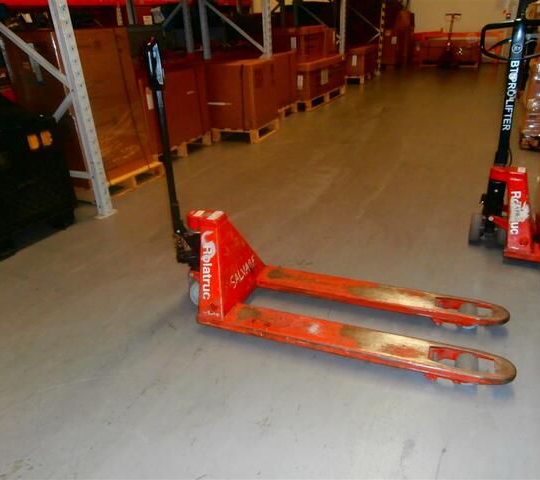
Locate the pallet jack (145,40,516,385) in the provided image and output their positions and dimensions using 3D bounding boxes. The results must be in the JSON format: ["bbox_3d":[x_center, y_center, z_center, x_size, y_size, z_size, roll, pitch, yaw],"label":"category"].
[{"bbox_3d":[0.226,-0.163,1.780,1.530,1.220,0.530,8,28,20],"label":"pallet jack"}]

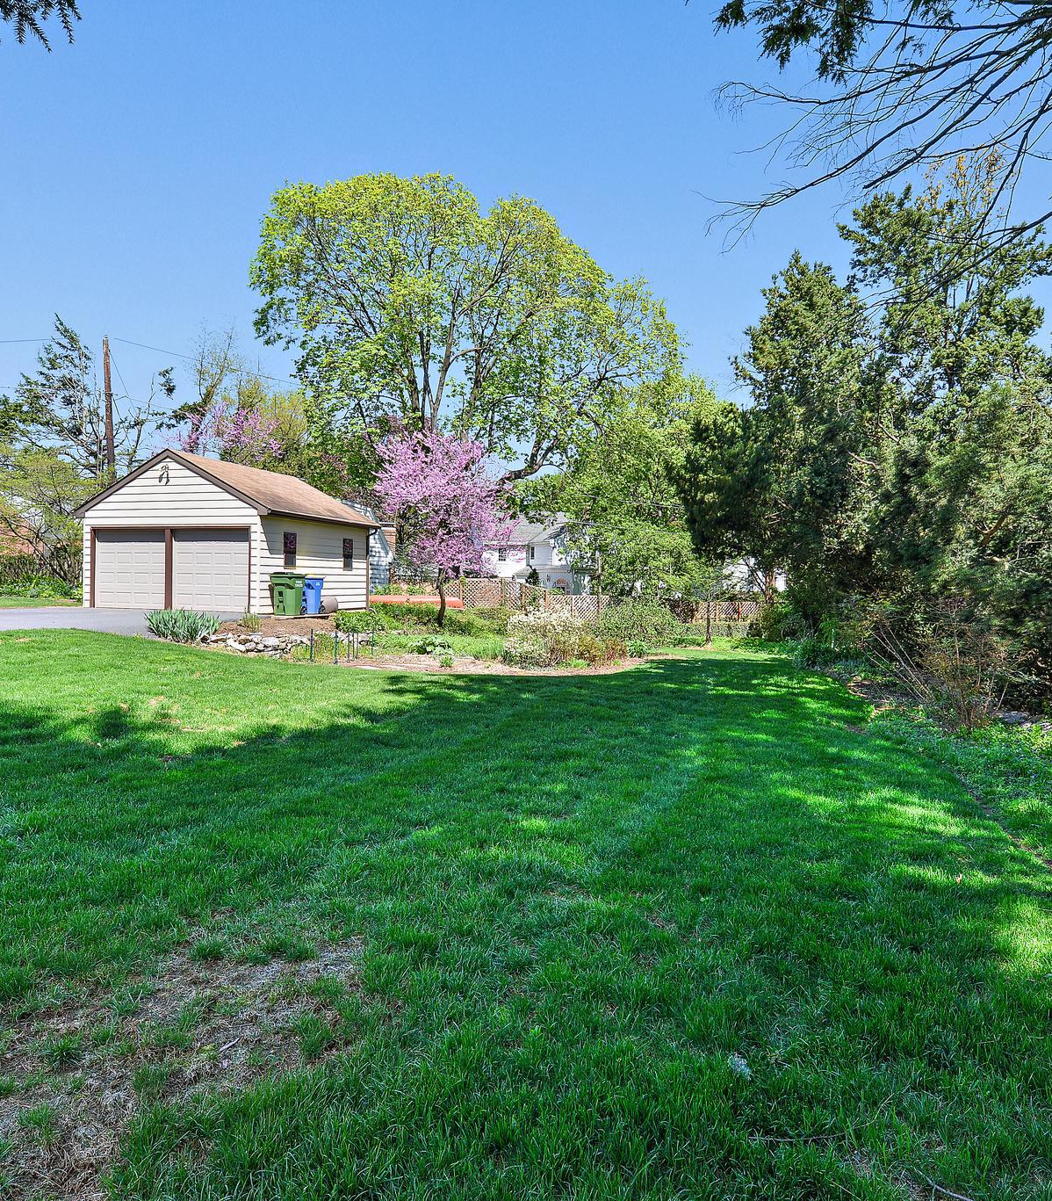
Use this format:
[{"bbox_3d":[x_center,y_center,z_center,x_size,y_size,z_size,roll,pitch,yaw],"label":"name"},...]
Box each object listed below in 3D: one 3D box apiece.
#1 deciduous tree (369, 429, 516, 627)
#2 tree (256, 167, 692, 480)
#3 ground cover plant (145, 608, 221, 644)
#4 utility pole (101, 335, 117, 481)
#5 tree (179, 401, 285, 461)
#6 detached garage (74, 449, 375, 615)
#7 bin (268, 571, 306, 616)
[{"bbox_3d":[-2.040,-1.760,18.600,3.400,4.700,3.200,1,1,-6],"label":"deciduous tree"},{"bbox_3d":[-2.650,-8.800,33.500,18.000,18.300,16.000,1,1,-5],"label":"tree"},{"bbox_3d":[-6.100,0.450,13.300,1.350,0.580,1.050,0,1,-25],"label":"ground cover plant"},{"bbox_3d":[-17.100,-5.550,31.000,0.300,10.600,0.300,-3,1,-29],"label":"utility pole"},{"bbox_3d":[-11.300,-3.750,29.000,4.800,7.200,4.500,0,1,-21],"label":"tree"},{"bbox_3d":[-8.540,-1.880,22.300,6.350,4.220,5.650,1,1,19],"label":"detached garage"},{"bbox_3d":[-6.060,-0.170,19.050,0.660,1.090,0.780,1,1,25],"label":"bin"}]

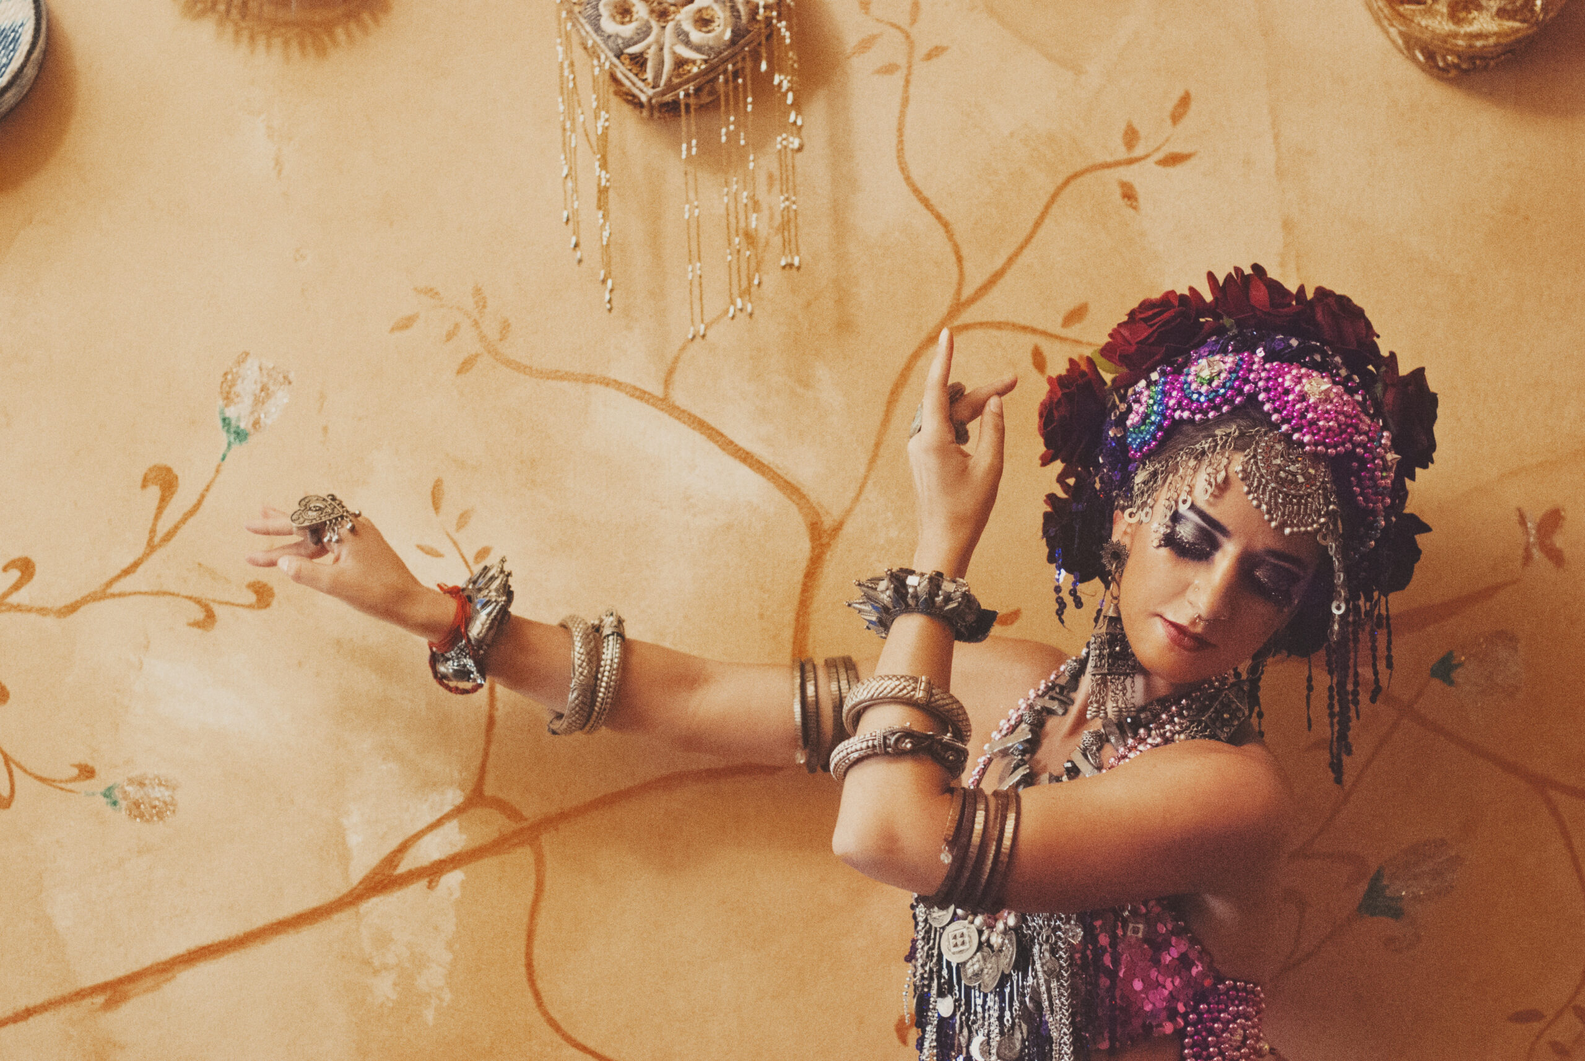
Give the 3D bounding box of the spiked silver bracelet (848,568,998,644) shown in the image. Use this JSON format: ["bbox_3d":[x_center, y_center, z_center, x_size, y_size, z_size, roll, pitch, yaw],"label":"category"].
[{"bbox_3d":[0.087,0.051,2.220,0.100,0.034,0.095,7,-16,2],"label":"spiked silver bracelet"}]

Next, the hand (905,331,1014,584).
[{"bbox_3d":[0.114,-0.051,2.220,0.070,0.165,0.080,3,-5,-30],"label":"hand"}]

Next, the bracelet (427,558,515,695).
[{"bbox_3d":[-0.225,0.067,2.310,0.042,0.092,0.095,18,6,-16],"label":"bracelet"}]

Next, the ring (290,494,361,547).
[{"bbox_3d":[-0.322,-0.007,2.280,0.044,0.026,0.034,-5,36,1],"label":"ring"}]

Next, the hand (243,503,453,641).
[{"bbox_3d":[-0.307,0.025,2.290,0.160,0.065,0.085,22,0,-13],"label":"hand"}]

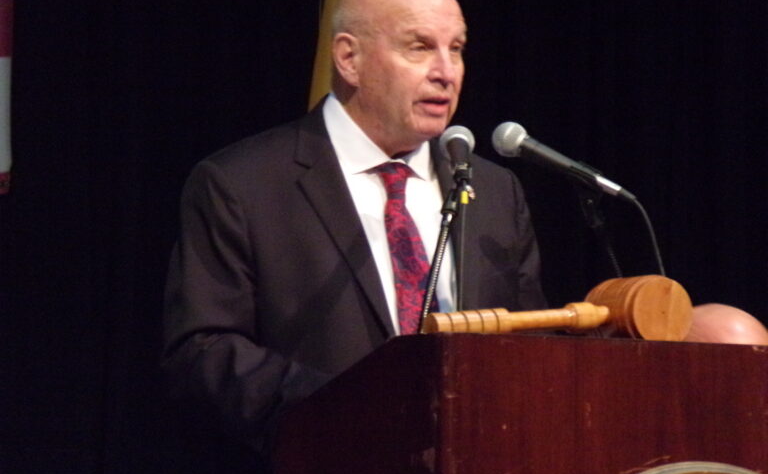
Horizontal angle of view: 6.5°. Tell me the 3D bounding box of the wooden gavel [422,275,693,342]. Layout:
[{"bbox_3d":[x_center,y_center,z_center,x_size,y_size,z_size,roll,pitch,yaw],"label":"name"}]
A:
[{"bbox_3d":[0.221,0.106,9.100,0.385,0.098,0.122,-2,-2,-33],"label":"wooden gavel"}]

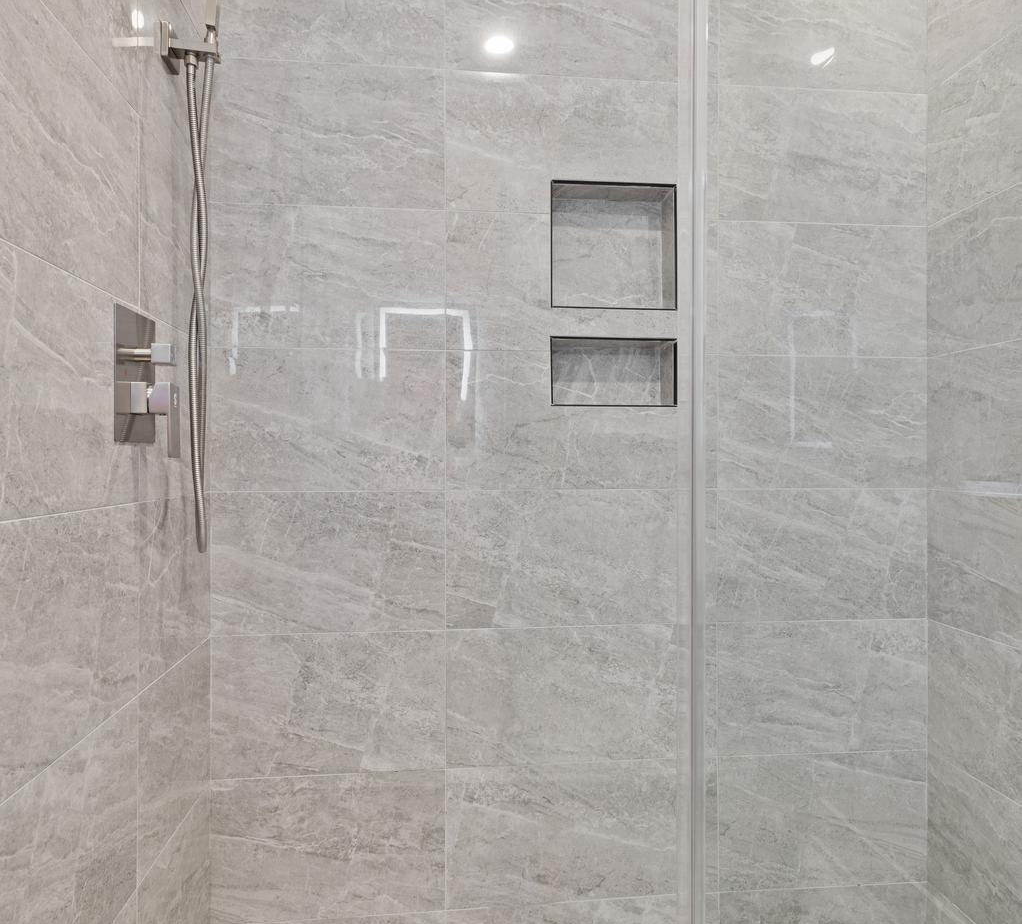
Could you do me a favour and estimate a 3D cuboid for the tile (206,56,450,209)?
[{"bbox_3d":[-0.388,-0.697,1.550,0.490,0.302,0.012,0,0,-6],"label":"tile"}]

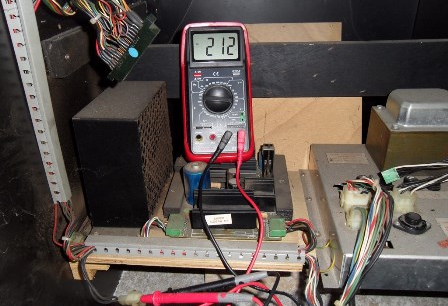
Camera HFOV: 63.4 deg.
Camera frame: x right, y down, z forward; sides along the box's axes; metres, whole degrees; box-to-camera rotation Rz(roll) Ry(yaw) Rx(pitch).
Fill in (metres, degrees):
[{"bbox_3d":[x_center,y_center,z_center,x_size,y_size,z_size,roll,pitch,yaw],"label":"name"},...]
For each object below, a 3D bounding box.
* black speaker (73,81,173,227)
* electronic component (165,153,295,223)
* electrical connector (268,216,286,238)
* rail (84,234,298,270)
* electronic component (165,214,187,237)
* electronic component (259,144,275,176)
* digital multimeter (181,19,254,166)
[{"bbox_3d":[-0.124,-0.003,0.490,0.074,0.149,0.141,3,28,4],"label":"black speaker"},{"bbox_3d":[0.010,0.038,0.522,0.167,0.047,0.163,1,28,1],"label":"electronic component"},{"bbox_3d":[0.066,0.091,0.442,0.021,0.011,0.024,1,28,1],"label":"electrical connector"},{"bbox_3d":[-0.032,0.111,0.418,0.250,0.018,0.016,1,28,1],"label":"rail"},{"bbox_3d":[-0.059,0.089,0.444,0.021,0.011,0.030,1,28,1],"label":"electronic component"},{"bbox_3d":[0.062,0.012,0.548,0.022,0.051,0.017,1,28,1],"label":"electronic component"},{"bbox_3d":[-0.009,-0.083,0.515,0.096,0.193,0.042,-2,-3,0],"label":"digital multimeter"}]

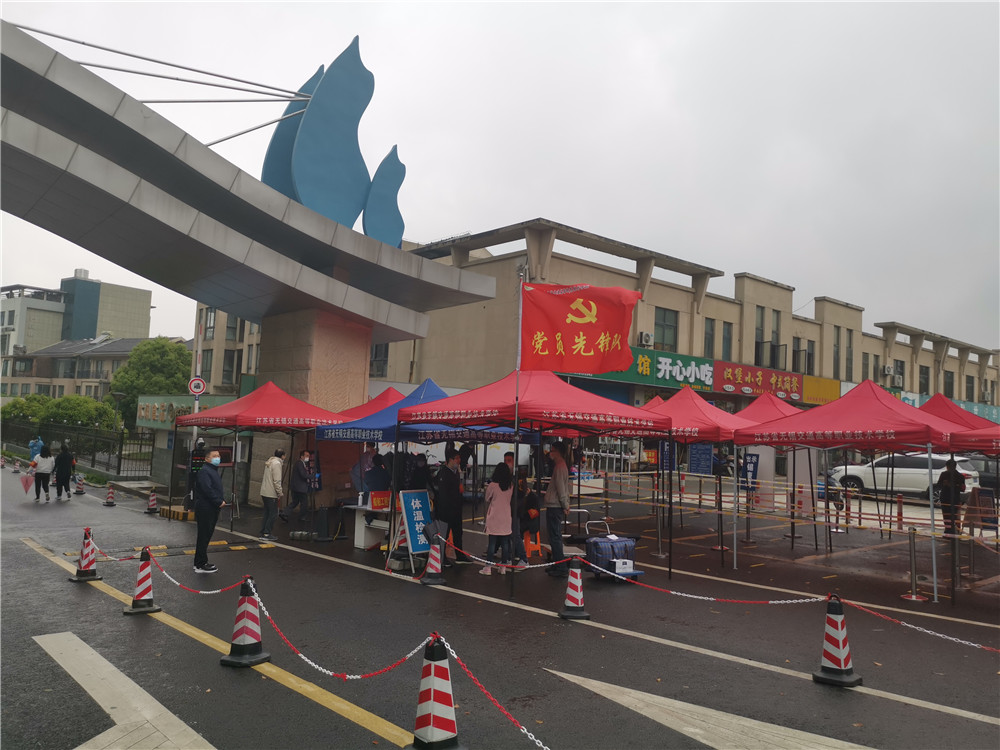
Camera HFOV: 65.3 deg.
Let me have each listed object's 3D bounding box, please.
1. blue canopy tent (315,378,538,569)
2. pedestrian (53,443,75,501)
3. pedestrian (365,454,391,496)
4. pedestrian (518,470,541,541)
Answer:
[{"bbox_3d":[-1.363,1.598,14.267,3.020,3.070,3.020,5,-6,-37],"label":"blue canopy tent"},{"bbox_3d":[-12.842,2.860,23.000,0.500,1.660,0.380,6,-7,-33],"label":"pedestrian"},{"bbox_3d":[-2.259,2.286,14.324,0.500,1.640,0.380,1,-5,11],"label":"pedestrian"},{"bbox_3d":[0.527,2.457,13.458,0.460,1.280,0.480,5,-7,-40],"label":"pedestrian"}]

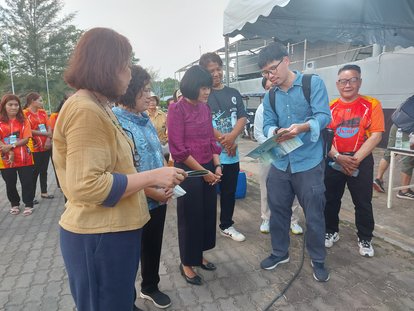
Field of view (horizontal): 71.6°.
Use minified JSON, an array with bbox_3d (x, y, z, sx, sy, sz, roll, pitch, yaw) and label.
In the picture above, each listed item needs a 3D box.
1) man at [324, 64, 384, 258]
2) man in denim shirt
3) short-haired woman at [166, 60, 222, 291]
[{"bbox_3d":[1.266,0.037,2.548,0.520,1.620,0.370,4,10,33],"label":"man"},{"bbox_3d":[0.653,0.065,2.166,0.550,1.710,0.500,4,10,31],"label":"man in denim shirt"},{"bbox_3d":[-0.081,0.145,2.204,0.440,1.585,0.410,-9,11,-40],"label":"short-haired woman"}]

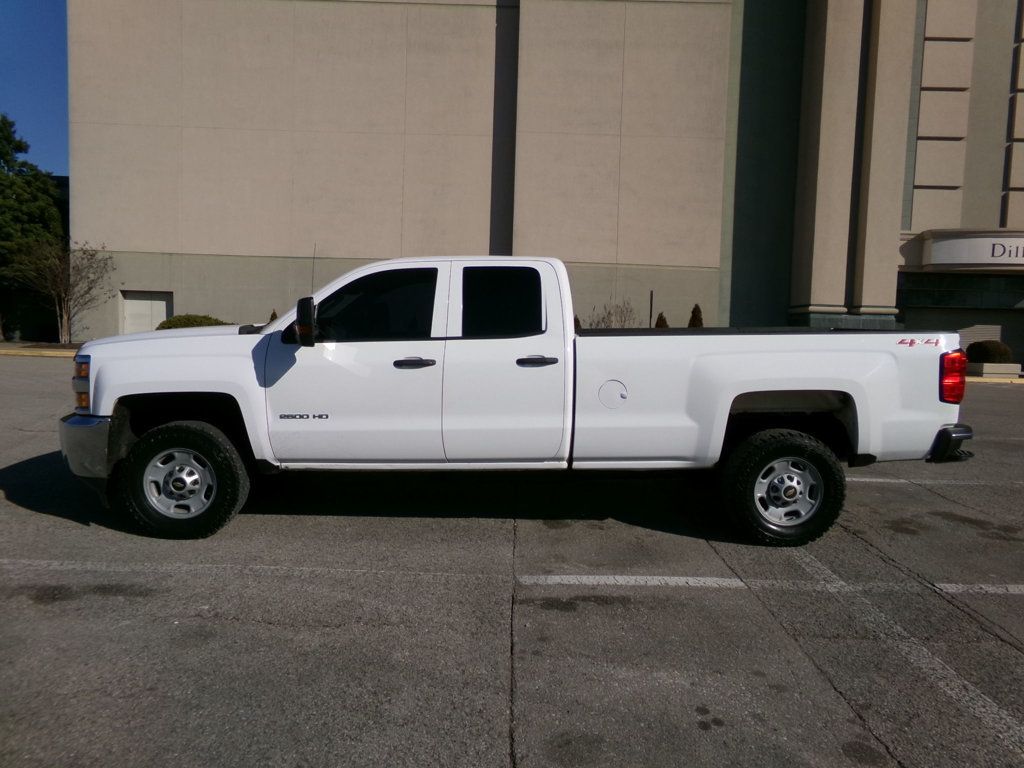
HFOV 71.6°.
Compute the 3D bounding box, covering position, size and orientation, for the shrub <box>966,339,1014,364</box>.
[{"bbox_3d":[13.748,-0.891,20.400,1.350,0.780,1.300,2,5,0],"label":"shrub"}]

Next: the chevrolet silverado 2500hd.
[{"bbox_3d":[-0.009,-0.012,5.574,6.320,1.980,2.120,1,5,-2],"label":"chevrolet silverado 2500hd"}]

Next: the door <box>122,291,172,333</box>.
[{"bbox_3d":[-13.964,-2.529,27.200,1.930,2.100,0.120,2,5,0],"label":"door"}]

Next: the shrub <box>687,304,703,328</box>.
[{"bbox_3d":[6.341,-1.750,24.600,0.650,1.950,0.650,2,5,0],"label":"shrub"}]

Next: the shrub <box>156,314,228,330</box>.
[{"bbox_3d":[-11.250,-1.866,25.000,2.600,1.200,2.000,2,5,0],"label":"shrub"}]

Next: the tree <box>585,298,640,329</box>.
[{"bbox_3d":[3.510,-1.904,24.800,1.800,2.100,1.600,2,5,0],"label":"tree"}]

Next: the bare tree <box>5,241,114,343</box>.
[{"bbox_3d":[-15.933,-3.239,25.000,3.800,3.650,3.600,2,5,0],"label":"bare tree"}]

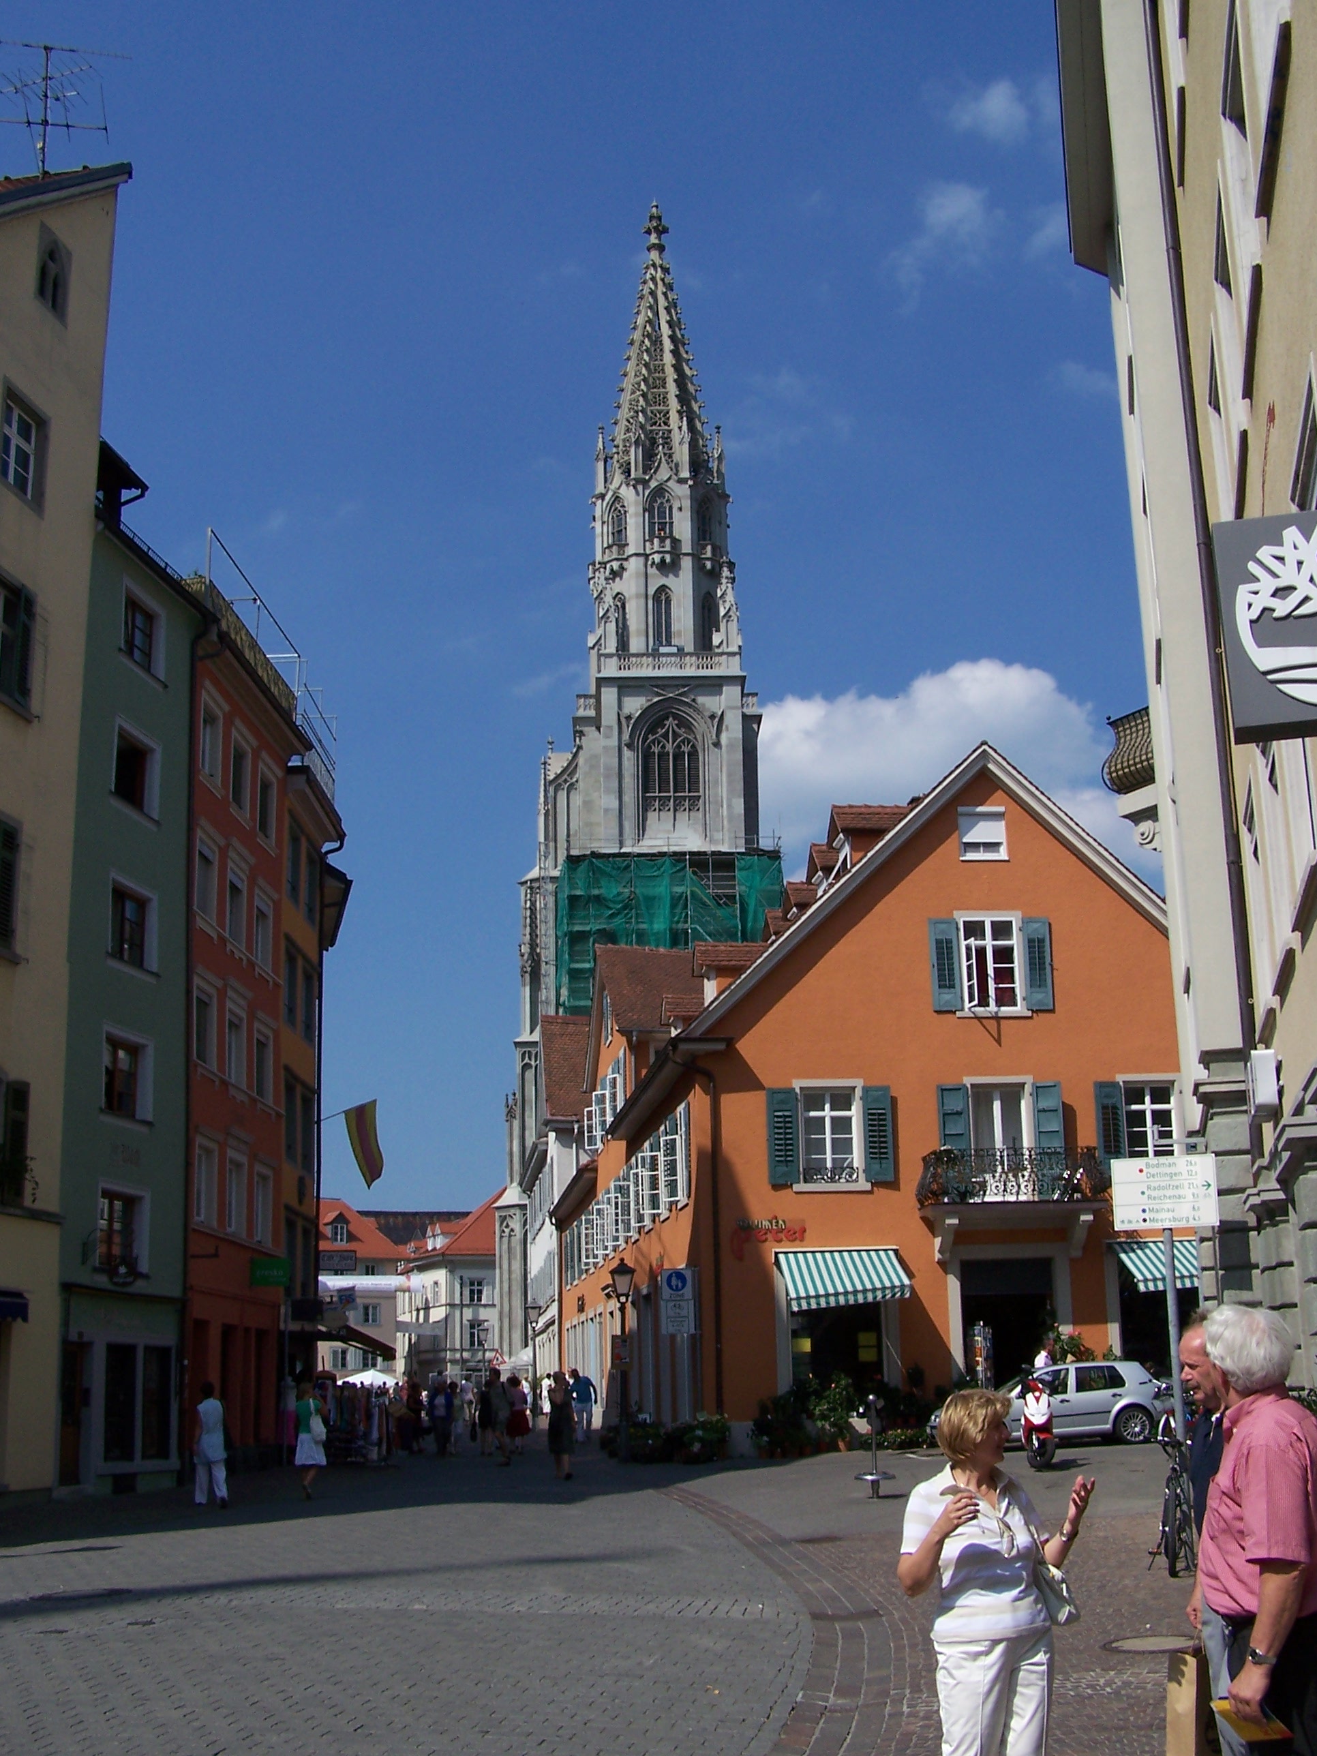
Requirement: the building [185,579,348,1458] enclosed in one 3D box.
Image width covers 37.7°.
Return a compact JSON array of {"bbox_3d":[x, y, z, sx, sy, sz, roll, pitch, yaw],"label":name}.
[{"bbox_3d":[-12.300,3.799,36.840,10.000,14.600,11.800,-2,-14,2],"label":"building"}]

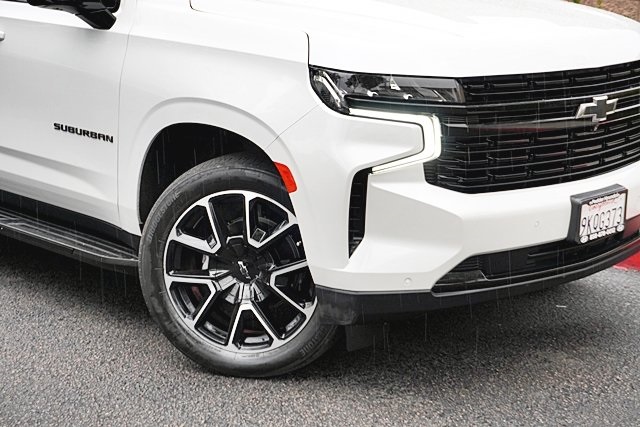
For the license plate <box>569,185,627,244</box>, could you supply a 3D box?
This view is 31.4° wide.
[{"bbox_3d":[1.020,0.009,4.156,0.315,0.165,0.042,-11,17,-44],"label":"license plate"}]

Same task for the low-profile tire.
[{"bbox_3d":[-0.247,0.190,4.232,0.830,0.830,0.283,1,10,16],"label":"low-profile tire"}]

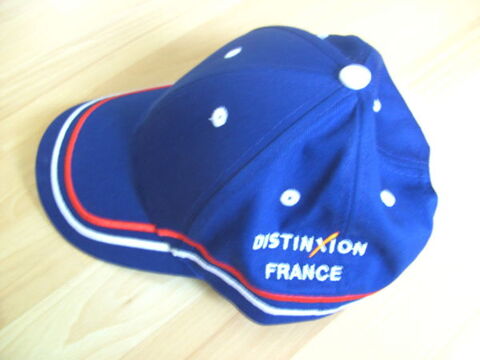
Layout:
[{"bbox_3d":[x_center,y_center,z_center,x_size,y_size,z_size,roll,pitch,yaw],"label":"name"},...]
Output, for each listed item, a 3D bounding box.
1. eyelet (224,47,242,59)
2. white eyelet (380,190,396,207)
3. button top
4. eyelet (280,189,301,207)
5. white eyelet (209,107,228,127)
[{"bbox_3d":[-0.004,-0.082,0.331,0.011,0.002,0.011,-42,25,-28],"label":"eyelet"},{"bbox_3d":[0.083,0.010,0.288,0.010,0.010,0.002,-36,19,-25],"label":"white eyelet"},{"bbox_3d":[0.066,-0.058,0.291,0.018,0.007,0.018,2,55,-2],"label":"button top"},{"bbox_3d":[0.027,0.010,0.280,0.011,0.011,0.002,4,26,-1],"label":"eyelet"},{"bbox_3d":[-0.012,-0.036,0.297,0.011,0.002,0.011,-38,55,22],"label":"white eyelet"}]

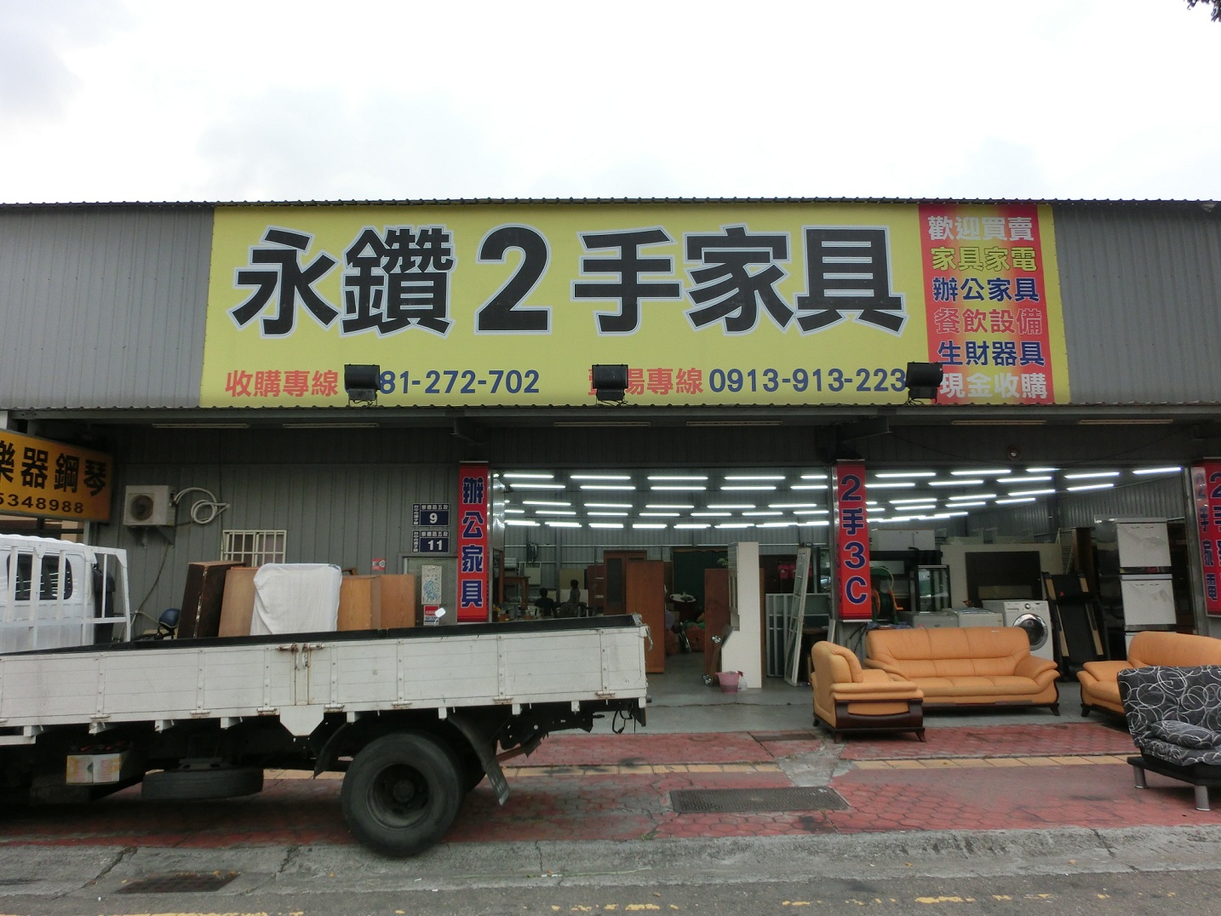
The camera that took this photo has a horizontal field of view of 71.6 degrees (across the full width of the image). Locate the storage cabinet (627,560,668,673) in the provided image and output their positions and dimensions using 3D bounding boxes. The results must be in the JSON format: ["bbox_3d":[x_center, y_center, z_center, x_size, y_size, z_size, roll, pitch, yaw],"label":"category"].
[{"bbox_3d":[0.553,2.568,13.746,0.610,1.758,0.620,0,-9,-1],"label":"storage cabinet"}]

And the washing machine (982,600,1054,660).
[{"bbox_3d":[5.930,2.530,12.295,0.625,0.890,0.680,0,-9,-3],"label":"washing machine"}]

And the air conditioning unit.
[{"bbox_3d":[-5.996,0.632,11.048,0.570,0.507,0.230,0,-9,0],"label":"air conditioning unit"}]

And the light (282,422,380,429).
[{"bbox_3d":[-3.550,-0.413,10.758,1.221,0.060,0.090,0,-9,-1],"label":"light"}]

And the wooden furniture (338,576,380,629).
[{"bbox_3d":[-2.856,2.138,9.391,0.456,1.593,0.420,0,-9,0],"label":"wooden furniture"}]

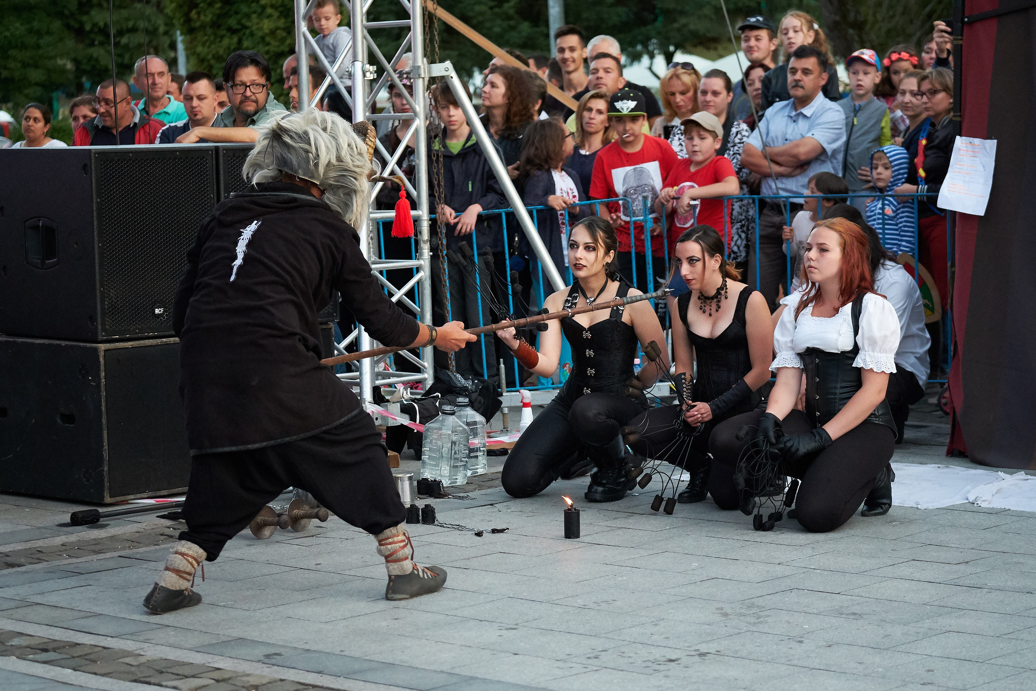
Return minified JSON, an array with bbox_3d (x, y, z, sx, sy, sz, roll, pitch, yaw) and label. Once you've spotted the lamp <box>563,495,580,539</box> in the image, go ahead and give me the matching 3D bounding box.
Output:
[{"bbox_3d":[0.179,0.584,7.309,0.057,0.129,0.057,-1,6,0],"label":"lamp"}]

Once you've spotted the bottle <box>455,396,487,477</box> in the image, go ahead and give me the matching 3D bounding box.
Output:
[{"bbox_3d":[-0.224,0.365,8.712,0.148,0.302,0.148,4,7,40],"label":"bottle"}]

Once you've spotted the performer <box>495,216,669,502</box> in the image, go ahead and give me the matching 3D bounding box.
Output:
[{"bbox_3d":[0.253,0.034,8.204,0.530,1.043,0.680,2,7,30],"label":"performer"}]

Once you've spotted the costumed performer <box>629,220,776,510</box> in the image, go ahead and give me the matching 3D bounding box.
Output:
[{"bbox_3d":[0.661,0.054,8.055,0.520,1.017,0.660,3,7,35],"label":"costumed performer"}]

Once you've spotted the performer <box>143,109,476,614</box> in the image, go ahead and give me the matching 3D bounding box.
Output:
[{"bbox_3d":[-0.604,0.018,6.449,0.640,1.456,0.880,3,7,38],"label":"performer"}]

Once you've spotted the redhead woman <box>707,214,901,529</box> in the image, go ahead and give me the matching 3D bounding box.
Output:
[{"bbox_3d":[1.009,0.077,7.633,0.620,1.043,0.680,4,7,40],"label":"redhead woman"}]

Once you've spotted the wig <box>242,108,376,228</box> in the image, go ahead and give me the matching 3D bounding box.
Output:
[{"bbox_3d":[-0.615,-0.525,6.446,0.370,0.340,0.310,14,-5,-40],"label":"wig"}]

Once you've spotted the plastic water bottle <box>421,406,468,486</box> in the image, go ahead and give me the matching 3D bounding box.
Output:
[{"bbox_3d":[-0.297,0.383,8.539,0.148,0.302,0.148,2,7,32],"label":"plastic water bottle"}]

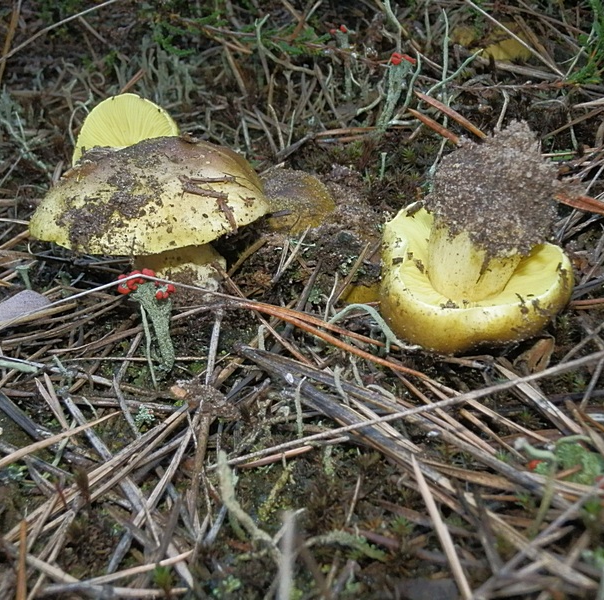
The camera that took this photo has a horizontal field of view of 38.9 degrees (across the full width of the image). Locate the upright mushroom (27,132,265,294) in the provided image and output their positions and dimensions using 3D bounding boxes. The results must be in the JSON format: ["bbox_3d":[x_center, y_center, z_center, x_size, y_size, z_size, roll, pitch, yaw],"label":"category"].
[{"bbox_3d":[-0.049,-0.029,0.279,0.078,0.049,0.078,-3,19,0],"label":"upright mushroom"}]

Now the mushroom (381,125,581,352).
[{"bbox_3d":[0.055,-0.019,0.257,0.060,0.065,0.060,12,30,0],"label":"mushroom"}]

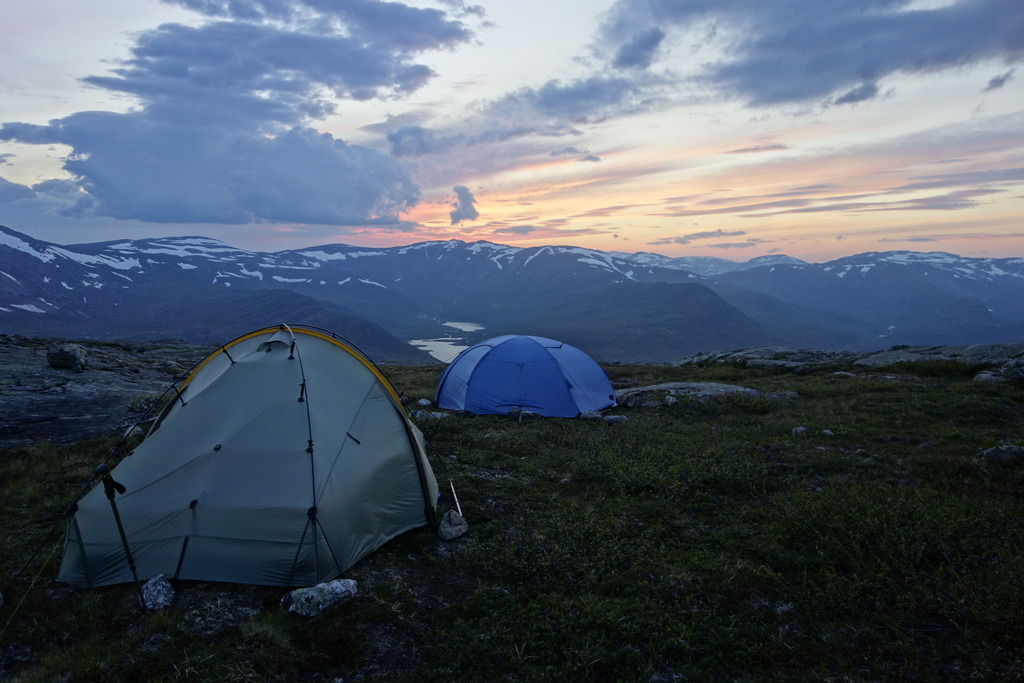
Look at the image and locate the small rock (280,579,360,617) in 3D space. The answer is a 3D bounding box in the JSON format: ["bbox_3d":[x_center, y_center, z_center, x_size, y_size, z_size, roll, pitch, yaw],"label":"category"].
[{"bbox_3d":[-0.716,0.945,2.970,0.280,0.115,0.140,-2,4,-26],"label":"small rock"}]

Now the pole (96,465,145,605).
[{"bbox_3d":[-1.410,0.719,2.905,0.085,0.570,0.050,-12,9,2],"label":"pole"}]

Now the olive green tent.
[{"bbox_3d":[-1.270,0.440,4.380,1.680,1.090,2.250,0,3,2],"label":"olive green tent"}]

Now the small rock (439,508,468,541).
[{"bbox_3d":[-0.295,0.924,4.030,0.145,0.140,0.120,0,4,-6],"label":"small rock"}]

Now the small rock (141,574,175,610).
[{"bbox_3d":[-1.326,0.939,2.980,0.125,0.130,0.110,-1,4,-17],"label":"small rock"}]

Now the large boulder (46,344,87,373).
[{"bbox_3d":[-8.380,0.300,15.000,0.760,0.500,0.600,-2,5,-29],"label":"large boulder"}]

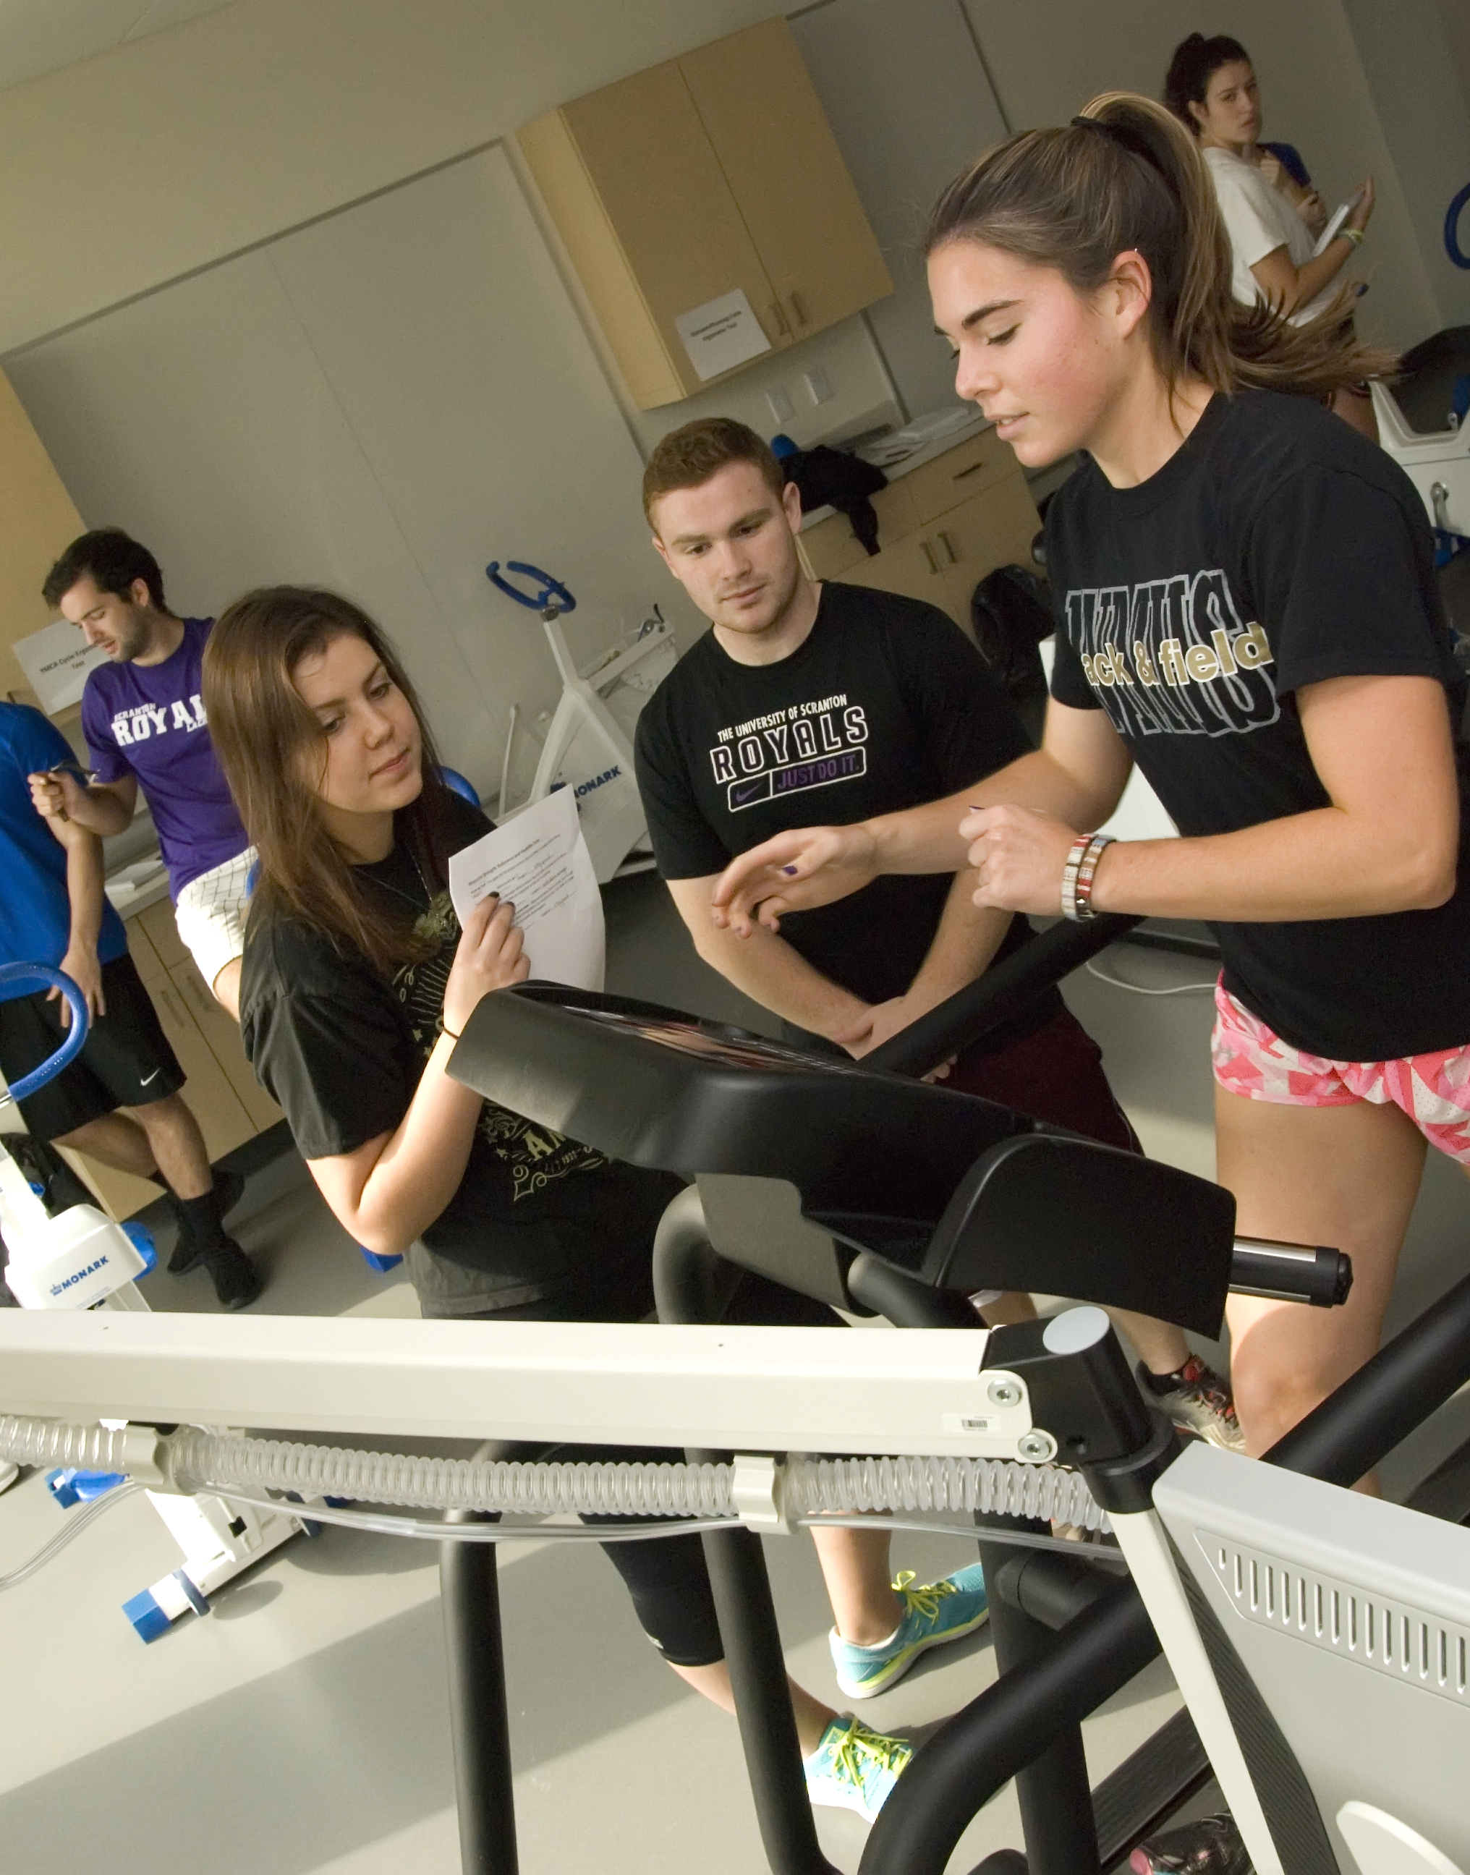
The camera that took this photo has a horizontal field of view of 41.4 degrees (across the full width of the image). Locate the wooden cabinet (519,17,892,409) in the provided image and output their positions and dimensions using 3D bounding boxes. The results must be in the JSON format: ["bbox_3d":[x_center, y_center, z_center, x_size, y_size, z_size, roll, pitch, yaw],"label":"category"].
[{"bbox_3d":[-0.070,-2.368,6.393,0.935,0.935,0.301,-34,21,-24],"label":"wooden cabinet"}]

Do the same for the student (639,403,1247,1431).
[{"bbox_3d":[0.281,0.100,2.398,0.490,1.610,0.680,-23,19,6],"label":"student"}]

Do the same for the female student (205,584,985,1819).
[{"bbox_3d":[-0.165,0.355,2.219,0.480,1.630,0.520,-20,19,15],"label":"female student"}]

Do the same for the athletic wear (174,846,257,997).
[{"bbox_3d":[-1.205,-0.075,4.821,0.400,0.410,0.320,-29,18,-10],"label":"athletic wear"}]

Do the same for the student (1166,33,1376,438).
[{"bbox_3d":[1.544,-1.407,4.761,0.460,1.680,0.450,-19,19,16],"label":"student"}]

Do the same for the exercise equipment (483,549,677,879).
[{"bbox_3d":[-0.589,-0.567,6.118,1.150,1.130,0.560,-30,19,-15],"label":"exercise equipment"}]

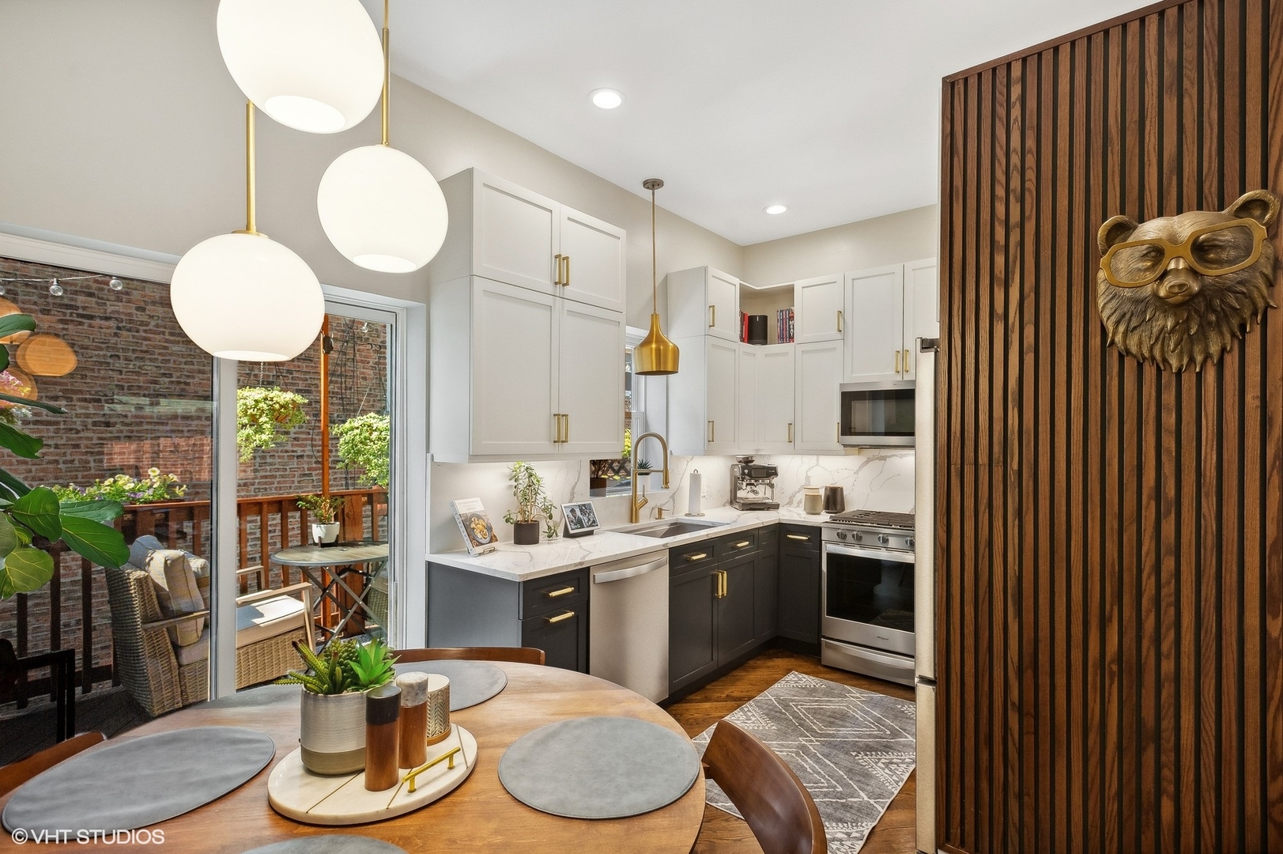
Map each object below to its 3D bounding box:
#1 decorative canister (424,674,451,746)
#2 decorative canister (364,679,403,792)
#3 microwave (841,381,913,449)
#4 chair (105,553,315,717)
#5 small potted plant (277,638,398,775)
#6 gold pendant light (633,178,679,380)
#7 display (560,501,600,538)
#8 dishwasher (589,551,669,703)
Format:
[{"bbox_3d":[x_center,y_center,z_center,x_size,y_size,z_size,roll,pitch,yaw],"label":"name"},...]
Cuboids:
[{"bbox_3d":[-0.482,0.634,1.358,0.100,0.117,0.100,0,-1,39],"label":"decorative canister"},{"bbox_3d":[-0.519,0.625,1.219,0.065,0.178,0.065,0,-1,39],"label":"decorative canister"},{"bbox_3d":[1.757,-0.085,3.990,0.757,0.426,0.400,0,-1,39],"label":"microwave"},{"bbox_3d":[-2.530,1.085,3.565,0.710,0.820,0.870,0,-1,39],"label":"chair"},{"bbox_3d":[-0.662,0.591,1.311,0.235,0.245,0.205,1,-1,-26],"label":"small potted plant"},{"bbox_3d":[0.083,-0.924,3.756,0.285,1.173,0.285,1,-1,0],"label":"gold pendant light"},{"bbox_3d":[-0.337,0.502,3.294,0.105,0.183,0.240,0,-1,39],"label":"display"},{"bbox_3d":[-0.256,1.049,3.094,0.610,0.844,0.603,0,-1,39],"label":"dishwasher"}]

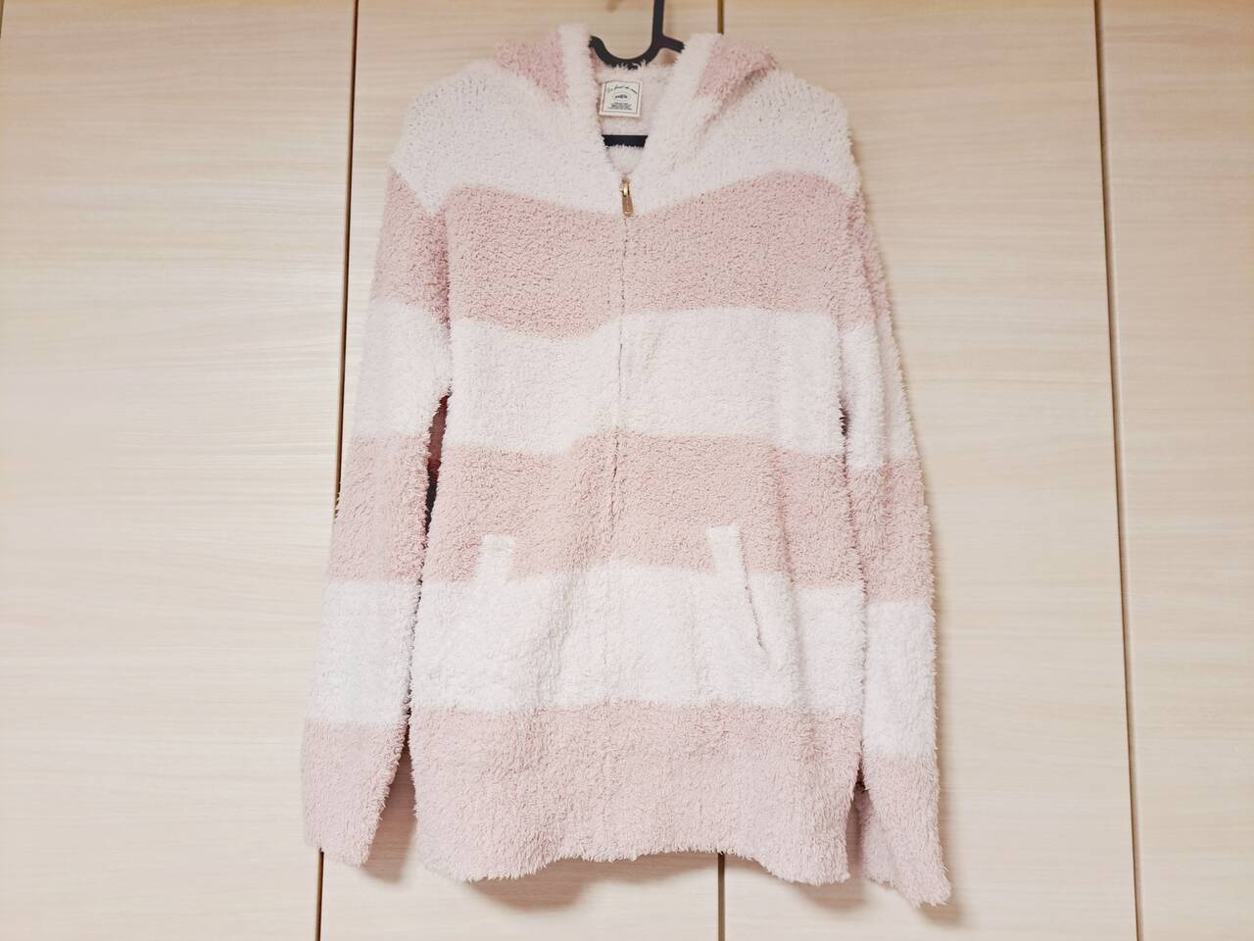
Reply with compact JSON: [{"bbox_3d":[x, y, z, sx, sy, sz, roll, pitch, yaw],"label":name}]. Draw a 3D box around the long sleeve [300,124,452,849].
[{"bbox_3d":[-0.216,0.019,0.765,0.106,0.615,0.080,0,-6,2],"label":"long sleeve"}]

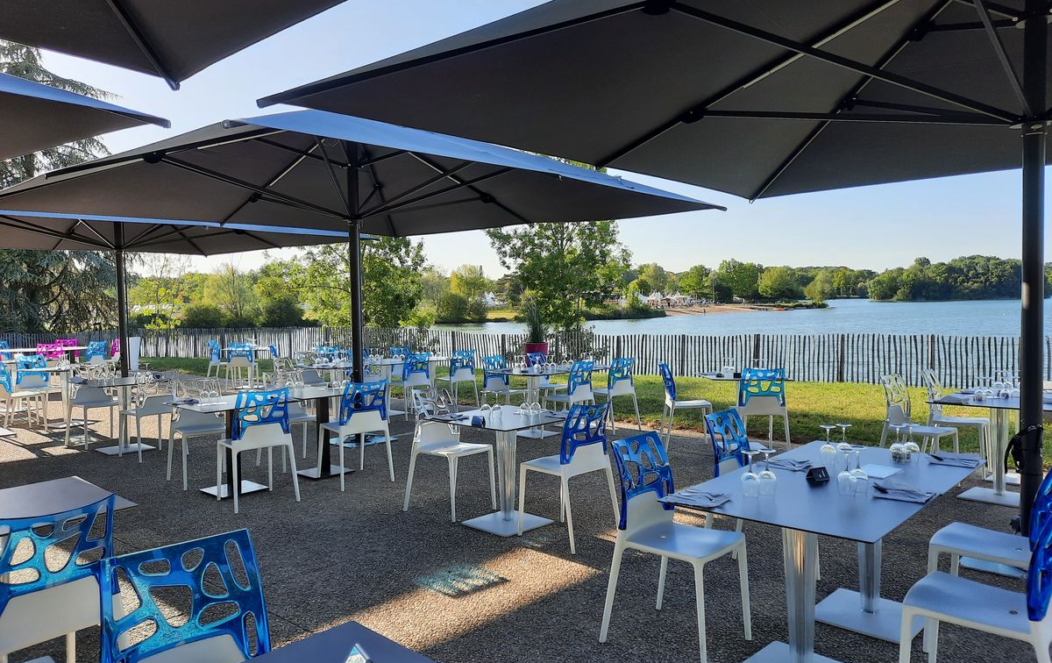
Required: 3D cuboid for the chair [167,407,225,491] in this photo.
[{"bbox_3d":[-2.712,0.837,6.377,0.485,0.853,0.500,-2,3,-37],"label":"chair"}]

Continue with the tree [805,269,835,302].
[{"bbox_3d":[63.681,-9.424,165.000,6.800,7.800,6.800,-1,3,0],"label":"tree"}]

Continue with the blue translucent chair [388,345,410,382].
[{"bbox_3d":[-1.748,0.673,11.524,0.505,0.868,0.480,1,3,44],"label":"blue translucent chair"}]

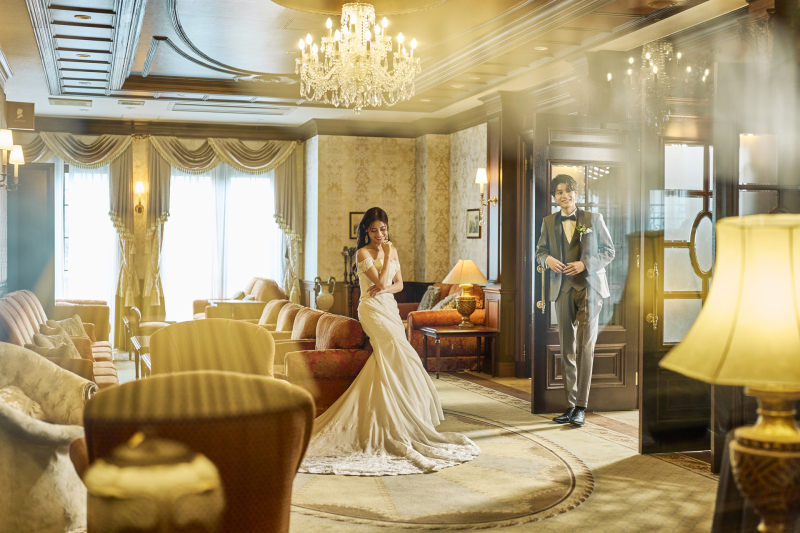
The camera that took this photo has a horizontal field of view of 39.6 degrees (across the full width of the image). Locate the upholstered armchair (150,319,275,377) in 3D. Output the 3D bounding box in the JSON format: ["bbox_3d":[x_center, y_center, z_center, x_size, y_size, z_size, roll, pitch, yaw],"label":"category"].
[{"bbox_3d":[-1.079,0.719,6.479,0.770,0.820,0.760,0,1,-16],"label":"upholstered armchair"}]

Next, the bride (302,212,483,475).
[{"bbox_3d":[-0.064,0.367,6.820,1.200,1.530,1.500,0,1,-20],"label":"bride"}]

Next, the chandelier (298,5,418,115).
[{"bbox_3d":[-0.276,-1.376,7.295,0.804,0.754,0.804,0,1,0],"label":"chandelier"}]

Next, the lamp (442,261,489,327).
[{"bbox_3d":[0.660,0.273,11.087,0.460,0.700,0.460,0,1,0],"label":"lamp"}]

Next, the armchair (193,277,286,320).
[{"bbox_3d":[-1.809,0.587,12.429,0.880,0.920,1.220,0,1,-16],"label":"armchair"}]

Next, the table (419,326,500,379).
[{"bbox_3d":[0.570,0.853,11.019,0.670,0.460,0.560,0,1,-16],"label":"table"}]

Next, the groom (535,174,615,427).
[{"bbox_3d":[1.279,0.225,8.181,0.580,1.800,0.420,1,1,16],"label":"groom"}]

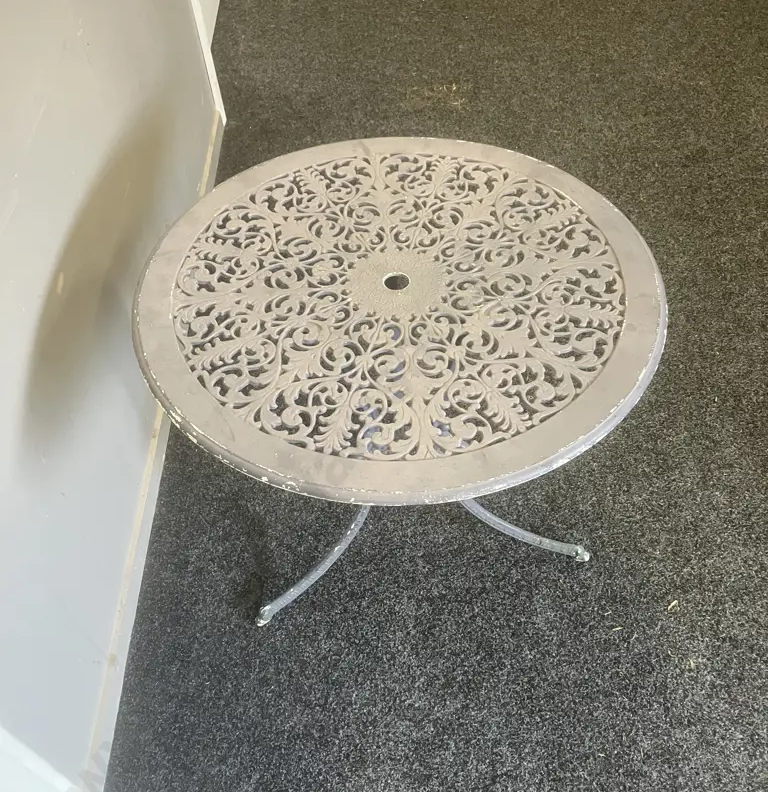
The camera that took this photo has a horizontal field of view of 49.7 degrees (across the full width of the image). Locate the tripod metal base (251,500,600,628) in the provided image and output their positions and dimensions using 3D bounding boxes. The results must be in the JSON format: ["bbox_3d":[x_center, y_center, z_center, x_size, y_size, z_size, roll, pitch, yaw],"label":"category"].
[{"bbox_3d":[0.014,-0.026,1.640,0.695,0.647,0.605,-10,49,-6],"label":"tripod metal base"}]

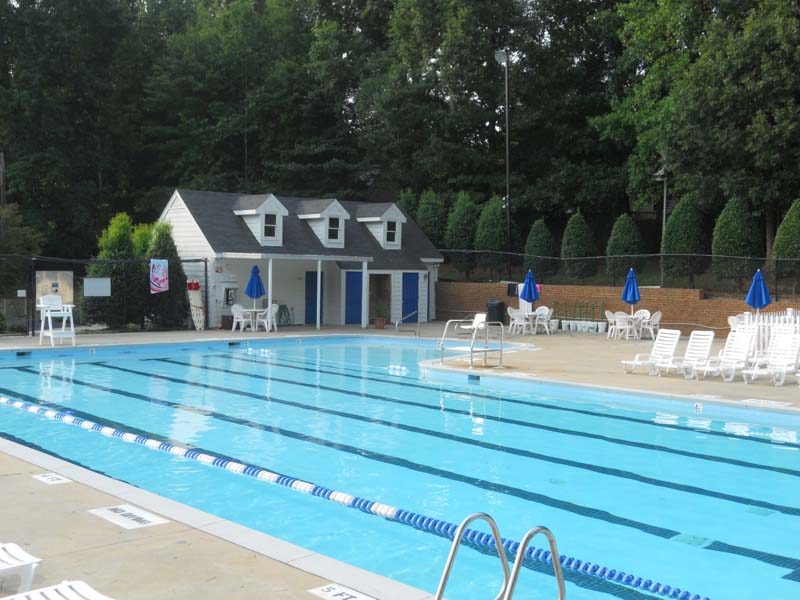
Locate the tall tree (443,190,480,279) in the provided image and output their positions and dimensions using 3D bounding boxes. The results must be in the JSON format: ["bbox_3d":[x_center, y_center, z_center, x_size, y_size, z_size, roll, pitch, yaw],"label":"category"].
[{"bbox_3d":[2.797,-2.931,42.400,1.550,3.950,1.550,1,2,0],"label":"tall tree"}]

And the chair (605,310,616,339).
[{"bbox_3d":[6.792,0.780,29.888,0.580,0.880,0.580,2,2,23],"label":"chair"}]

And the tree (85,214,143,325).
[{"bbox_3d":[-9.763,-1.009,32.400,2.000,4.000,2.000,0,2,-43],"label":"tree"}]

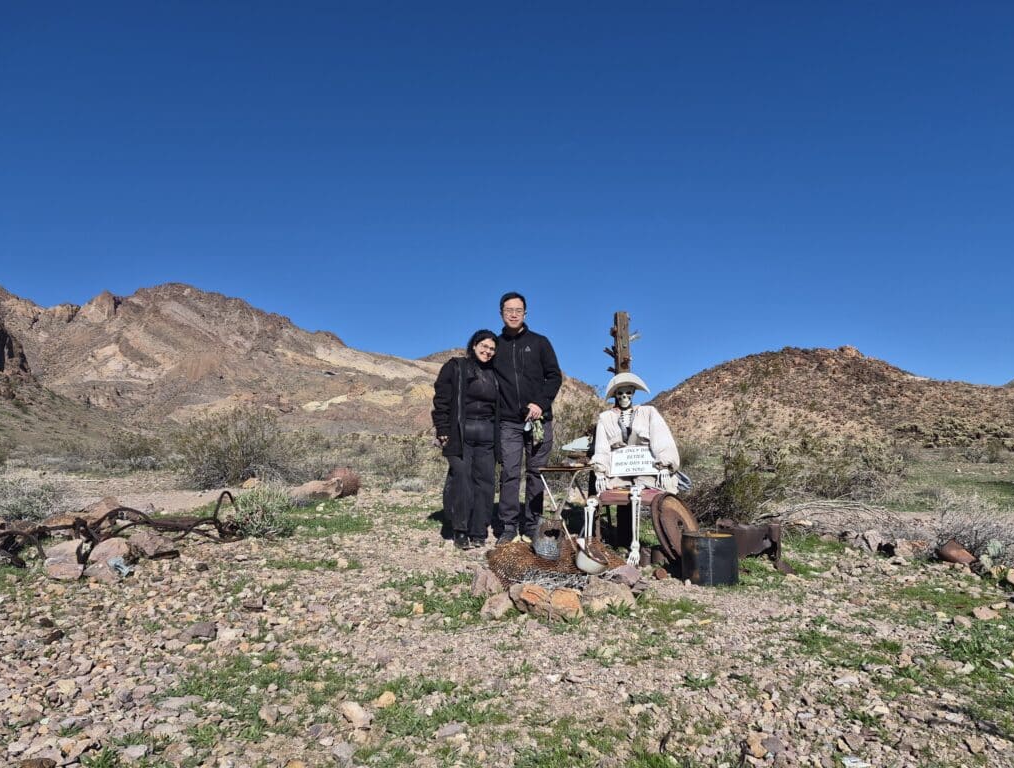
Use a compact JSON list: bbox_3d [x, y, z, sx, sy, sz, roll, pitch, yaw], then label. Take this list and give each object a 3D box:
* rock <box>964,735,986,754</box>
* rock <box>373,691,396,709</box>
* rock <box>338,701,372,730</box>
[{"bbox_3d":[1.251,0.964,1.820,0.058,0.042,0.050,-4,-5,34],"label":"rock"},{"bbox_3d":[-0.358,0.923,1.990,0.063,0.040,0.052,1,-4,-10],"label":"rock"},{"bbox_3d":[-0.419,0.913,1.880,0.088,0.050,0.075,1,-4,-13],"label":"rock"}]

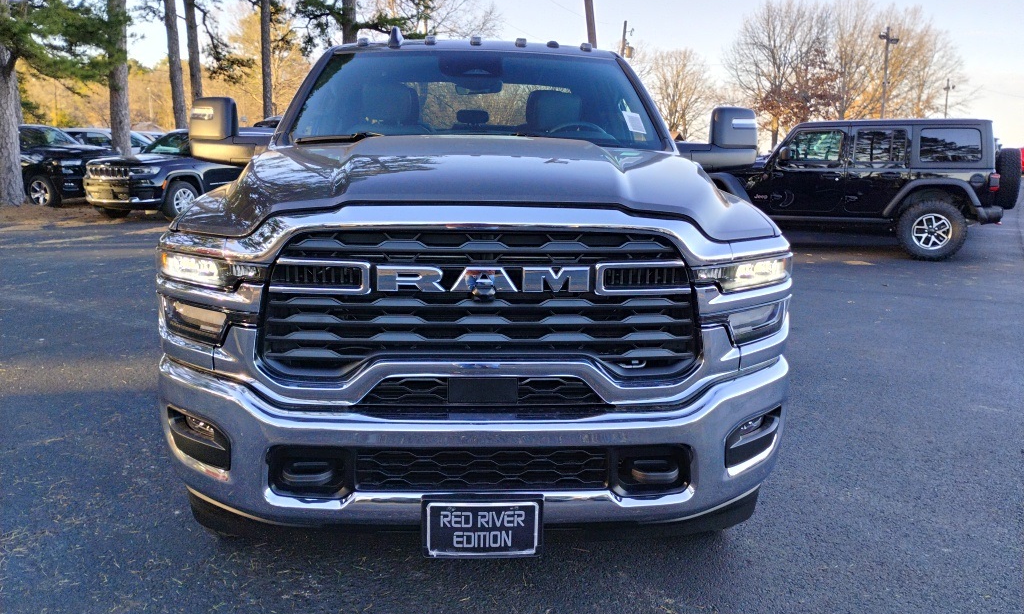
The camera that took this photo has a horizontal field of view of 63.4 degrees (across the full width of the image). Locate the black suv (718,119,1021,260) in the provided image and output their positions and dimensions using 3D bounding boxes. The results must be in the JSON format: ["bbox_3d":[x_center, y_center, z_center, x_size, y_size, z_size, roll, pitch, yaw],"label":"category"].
[{"bbox_3d":[4.490,-1.797,11.983,4.780,1.860,1.900,4,12,16],"label":"black suv"}]

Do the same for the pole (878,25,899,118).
[{"bbox_3d":[25.581,-15.203,56.813,1.300,7.825,0.500,1,12,0],"label":"pole"}]

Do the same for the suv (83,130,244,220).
[{"bbox_3d":[-6.279,-2.765,16.174,1.970,1.800,5.000,5,13,18],"label":"suv"}]

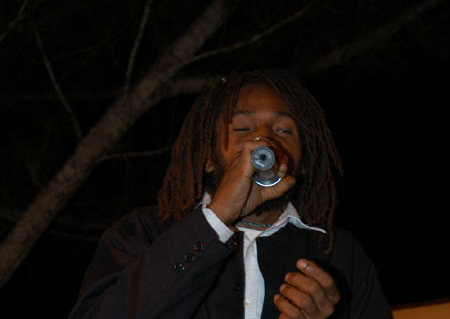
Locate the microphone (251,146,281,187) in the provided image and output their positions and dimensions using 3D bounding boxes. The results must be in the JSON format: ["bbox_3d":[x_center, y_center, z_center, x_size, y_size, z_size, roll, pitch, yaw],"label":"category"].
[{"bbox_3d":[0.061,0.023,2.085,0.052,0.052,0.235,-1,-12,4],"label":"microphone"}]

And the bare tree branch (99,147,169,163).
[{"bbox_3d":[-0.281,-0.016,4.700,0.270,0.050,0.060,-9,-11,0],"label":"bare tree branch"}]

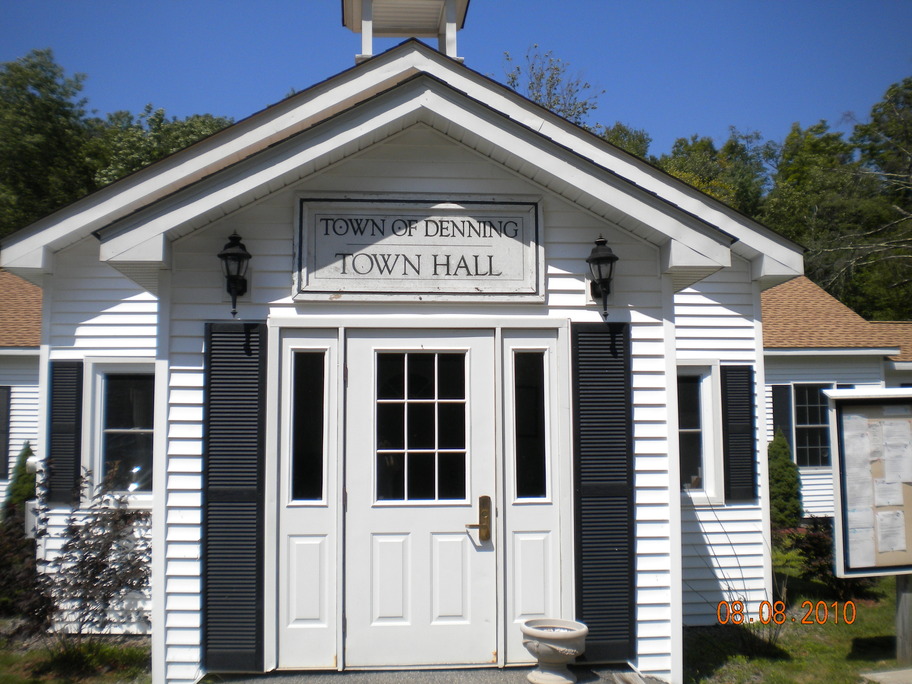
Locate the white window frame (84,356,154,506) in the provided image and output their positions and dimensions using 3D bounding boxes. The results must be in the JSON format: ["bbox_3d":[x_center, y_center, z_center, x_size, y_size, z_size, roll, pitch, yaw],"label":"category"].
[{"bbox_3d":[-2.761,0.779,7.910,0.867,1.276,0.100,0,-4,-3],"label":"white window frame"}]

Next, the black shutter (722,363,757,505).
[{"bbox_3d":[2.523,0.807,8.177,0.286,1.208,0.040,0,-4,-3],"label":"black shutter"}]

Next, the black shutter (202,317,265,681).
[{"bbox_3d":[-1.303,0.905,5.425,0.366,2.043,0.040,0,-4,-3],"label":"black shutter"}]

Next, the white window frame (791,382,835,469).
[{"bbox_3d":[6.750,1.582,17.287,0.865,1.643,0.100,0,-4,-3],"label":"white window frame"}]

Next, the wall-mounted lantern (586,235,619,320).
[{"bbox_3d":[0.884,-0.390,5.557,0.195,0.524,0.210,0,-4,-3],"label":"wall-mounted lantern"}]

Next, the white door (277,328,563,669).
[{"bbox_3d":[-0.204,0.932,5.577,1.728,2.031,0.090,0,-4,-3],"label":"white door"}]

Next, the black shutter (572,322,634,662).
[{"bbox_3d":[0.891,0.901,5.553,0.365,2.040,0.040,0,-4,-3],"label":"black shutter"}]

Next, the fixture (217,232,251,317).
[{"bbox_3d":[-1.300,-0.399,5.431,0.203,0.524,0.210,0,-4,-3],"label":"fixture"}]

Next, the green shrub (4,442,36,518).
[{"bbox_3d":[-7.063,2.390,15.200,0.820,1.500,0.820,0,-4,-3],"label":"green shrub"}]

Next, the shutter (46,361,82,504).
[{"bbox_3d":[-3.328,0.769,7.838,0.276,1.209,0.040,0,-4,-3],"label":"shutter"}]

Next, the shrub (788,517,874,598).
[{"bbox_3d":[4.280,2.436,10.400,0.920,0.914,0.900,0,-4,-3],"label":"shrub"}]

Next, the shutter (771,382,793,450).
[{"bbox_3d":[6.116,1.599,17.209,0.373,1.591,0.045,0,-4,-3],"label":"shutter"}]

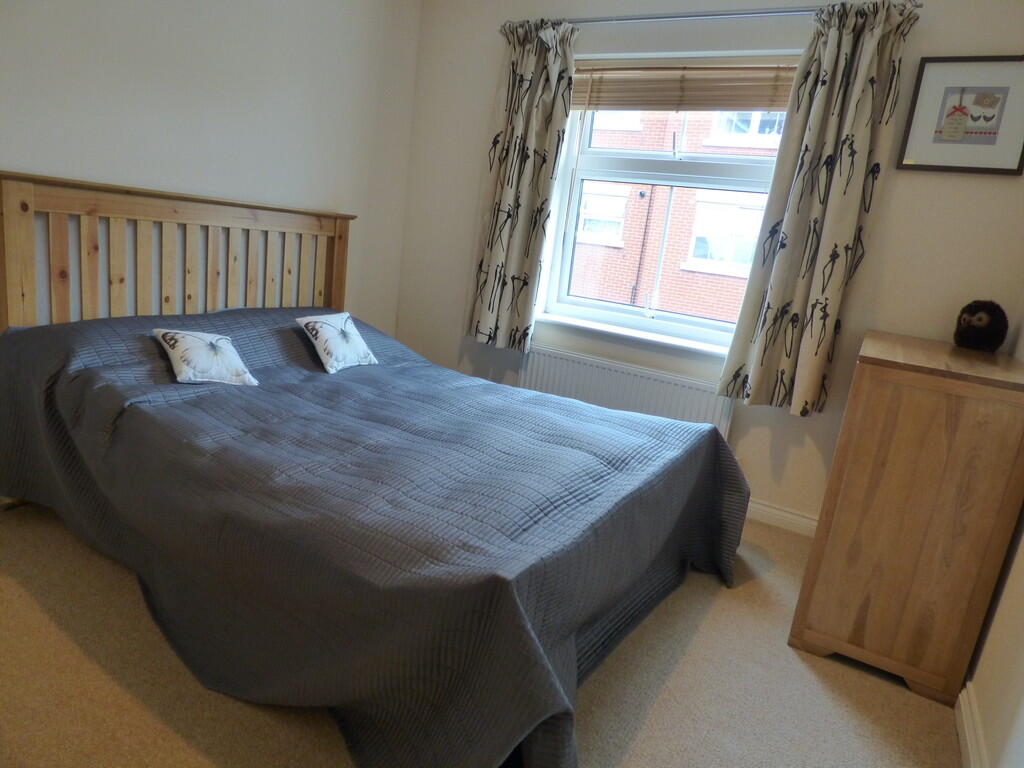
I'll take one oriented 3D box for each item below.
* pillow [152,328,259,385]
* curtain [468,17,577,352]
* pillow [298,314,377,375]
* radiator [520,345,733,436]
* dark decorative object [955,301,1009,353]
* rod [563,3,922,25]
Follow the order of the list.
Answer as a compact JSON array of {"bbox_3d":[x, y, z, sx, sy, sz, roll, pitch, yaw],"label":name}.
[{"bbox_3d":[-1.132,-0.093,2.199,0.287,0.100,0.287,48,23,29],"label":"pillow"},{"bbox_3d":[0.035,-0.971,3.025,0.440,1.600,0.120,14,15,29],"label":"curtain"},{"bbox_3d":[-0.782,-0.188,2.684,0.100,0.287,0.287,-39,-12,33],"label":"pillow"},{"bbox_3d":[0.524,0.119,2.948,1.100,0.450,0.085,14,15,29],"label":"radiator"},{"bbox_3d":[1.563,-0.191,1.972,0.140,0.168,0.140,1,15,-25],"label":"dark decorative object"},{"bbox_3d":[0.703,-1.569,2.530,1.816,0.028,0.035,16,16,28],"label":"rod"}]

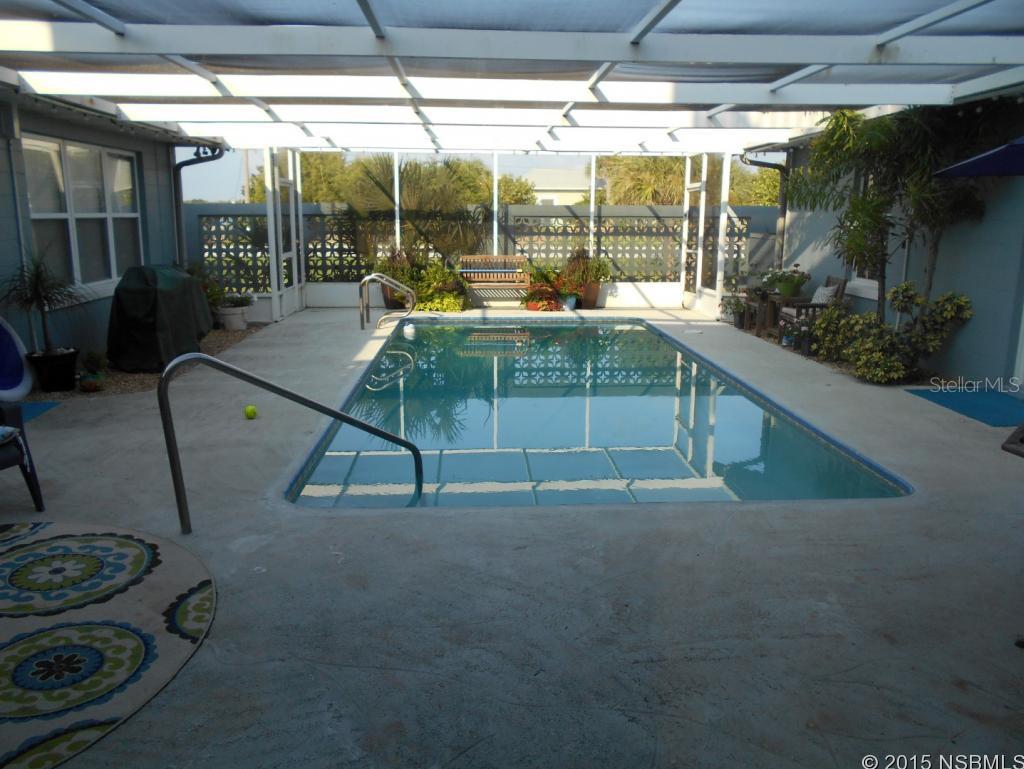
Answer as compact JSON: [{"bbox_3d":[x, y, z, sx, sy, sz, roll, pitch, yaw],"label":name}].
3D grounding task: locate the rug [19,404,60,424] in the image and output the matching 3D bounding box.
[{"bbox_3d":[-4.221,0.277,5.925,0.896,0.015,1.218,0,13,-3],"label":"rug"}]

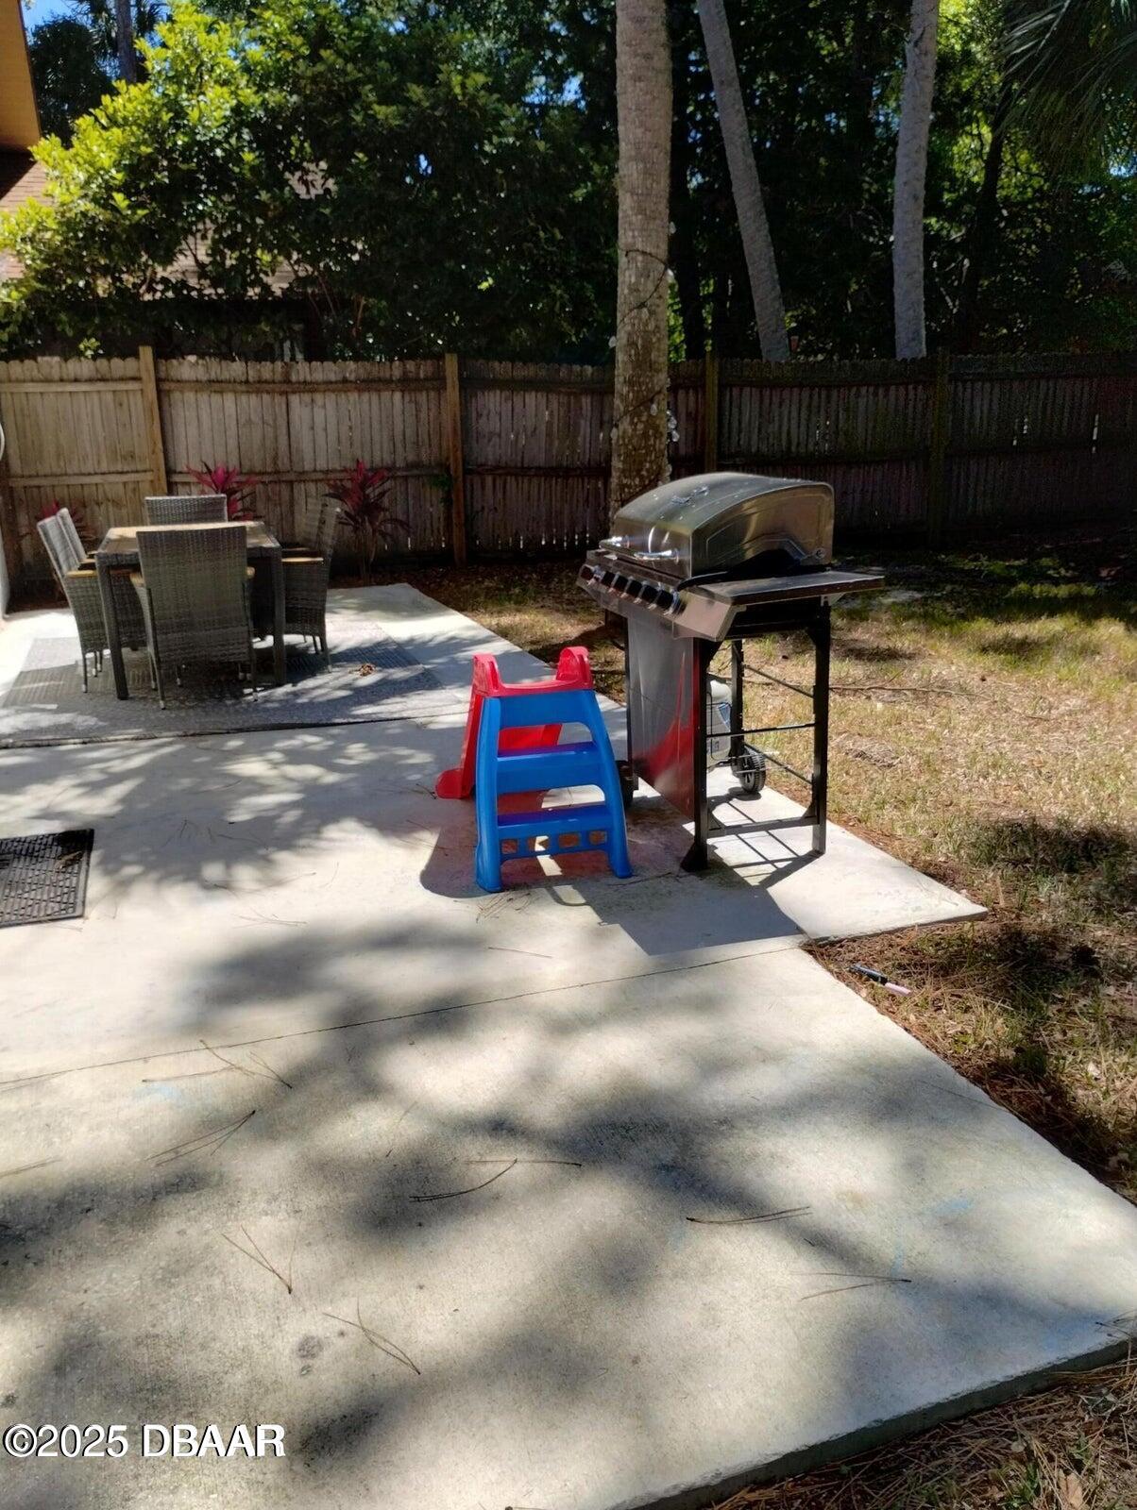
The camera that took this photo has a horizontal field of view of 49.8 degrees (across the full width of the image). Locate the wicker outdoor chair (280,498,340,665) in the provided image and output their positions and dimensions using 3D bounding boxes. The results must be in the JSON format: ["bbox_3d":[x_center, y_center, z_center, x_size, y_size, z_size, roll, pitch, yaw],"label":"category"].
[{"bbox_3d":[-1.580,-0.936,6.929,0.600,0.890,0.570,-6,16,-16],"label":"wicker outdoor chair"}]

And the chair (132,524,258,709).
[{"bbox_3d":[-1.892,-0.736,6.246,0.570,0.890,0.600,-6,16,-16],"label":"chair"}]

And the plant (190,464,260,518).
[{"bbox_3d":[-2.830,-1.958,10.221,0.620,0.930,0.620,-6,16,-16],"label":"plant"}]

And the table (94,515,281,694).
[{"bbox_3d":[-2.141,-0.878,7.028,0.900,0.740,1.520,-6,16,-16],"label":"table"}]

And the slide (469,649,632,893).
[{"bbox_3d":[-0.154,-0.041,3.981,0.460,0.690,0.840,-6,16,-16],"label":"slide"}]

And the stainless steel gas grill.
[{"bbox_3d":[0.473,-0.303,3.977,0.620,1.170,1.100,-6,16,-16],"label":"stainless steel gas grill"}]

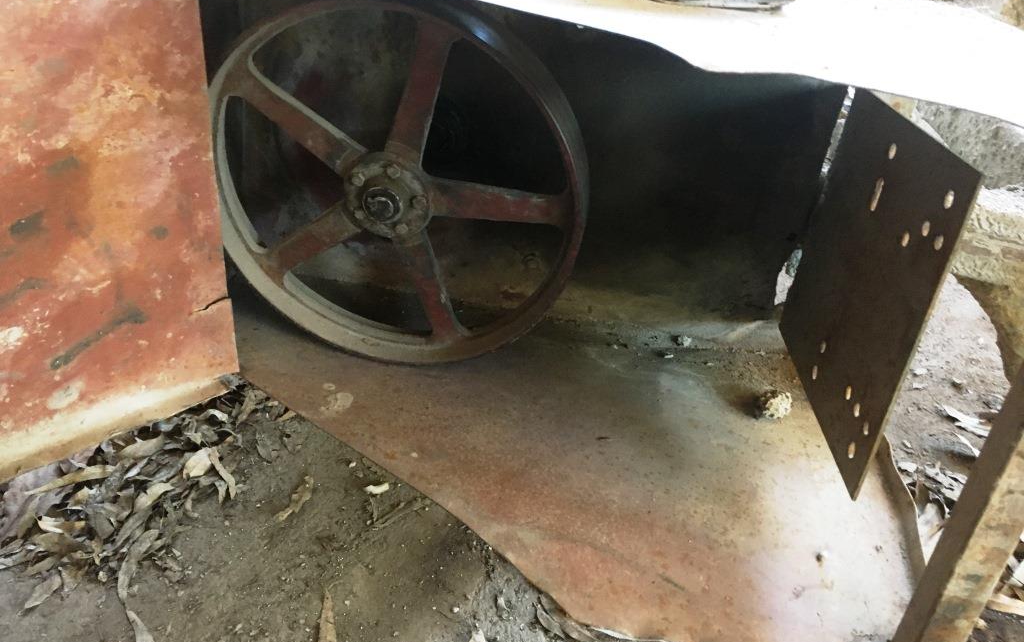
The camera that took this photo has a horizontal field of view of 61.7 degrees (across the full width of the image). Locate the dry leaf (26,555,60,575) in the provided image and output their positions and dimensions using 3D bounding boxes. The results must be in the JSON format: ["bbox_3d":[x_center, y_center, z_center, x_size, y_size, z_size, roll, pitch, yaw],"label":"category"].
[{"bbox_3d":[-0.700,0.365,1.282,0.024,0.020,0.060,18,33,20],"label":"dry leaf"}]

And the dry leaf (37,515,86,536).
[{"bbox_3d":[-0.564,0.256,1.075,0.061,0.015,0.018,8,33,3],"label":"dry leaf"}]

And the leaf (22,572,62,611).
[{"bbox_3d":[-0.684,0.397,1.248,0.030,0.020,0.084,15,32,15],"label":"leaf"}]

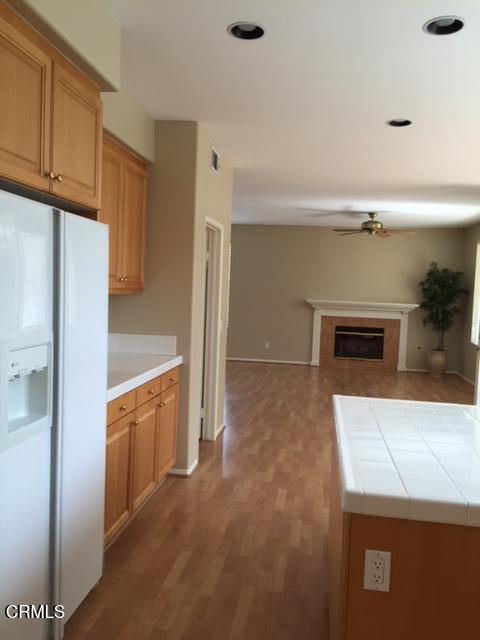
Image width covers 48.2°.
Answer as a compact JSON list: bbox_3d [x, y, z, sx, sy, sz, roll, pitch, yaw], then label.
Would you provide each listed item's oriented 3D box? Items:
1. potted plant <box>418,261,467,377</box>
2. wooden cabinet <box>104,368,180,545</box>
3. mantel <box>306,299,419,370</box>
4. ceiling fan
[{"bbox_3d":[3.642,-0.015,9.760,0.870,2.080,0.820,3,4,9],"label":"potted plant"},{"bbox_3d":[-0.898,0.818,3.537,0.610,0.850,1.420,3,4,9],"label":"wooden cabinet"},{"bbox_3d":[2.301,0.303,10.285,2.086,1.282,0.260,3,4,9],"label":"mantel"},{"bbox_3d":[2.082,-1.501,8.366,1.300,0.360,1.300,3,4,9],"label":"ceiling fan"}]

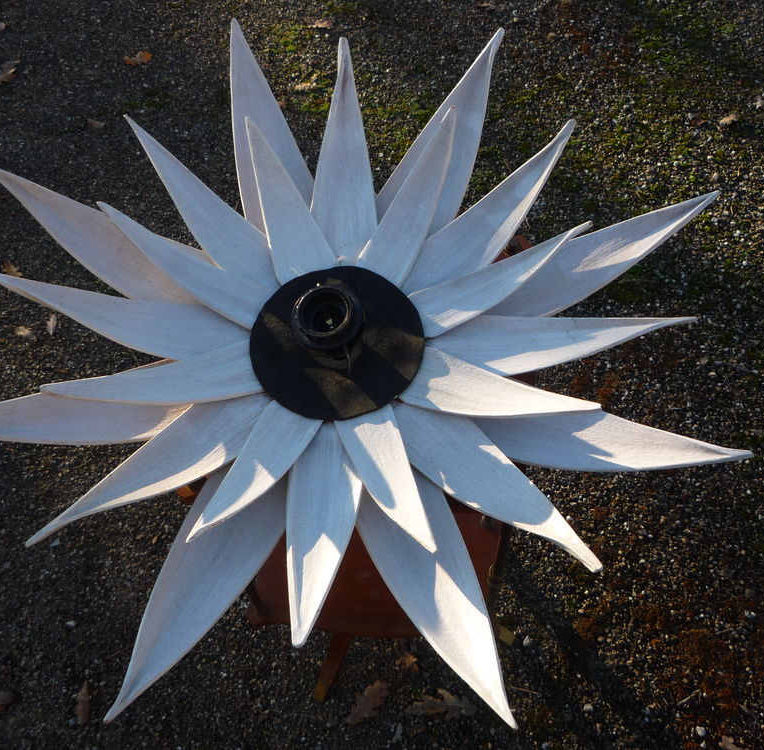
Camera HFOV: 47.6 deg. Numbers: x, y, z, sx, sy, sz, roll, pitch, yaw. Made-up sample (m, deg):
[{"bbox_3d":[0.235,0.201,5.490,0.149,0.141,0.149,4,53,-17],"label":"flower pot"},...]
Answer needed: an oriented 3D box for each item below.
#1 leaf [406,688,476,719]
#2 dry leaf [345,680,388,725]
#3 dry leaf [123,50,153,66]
[{"bbox_3d":[0.098,0.540,1.413,0.106,0.018,0.048,-1,62,0],"label":"leaf"},{"bbox_3d":[-0.024,0.534,1.417,0.046,0.016,0.072,39,69,19],"label":"dry leaf"},{"bbox_3d":[-0.533,-0.690,1.889,0.061,0.016,0.035,-16,64,-8],"label":"dry leaf"}]

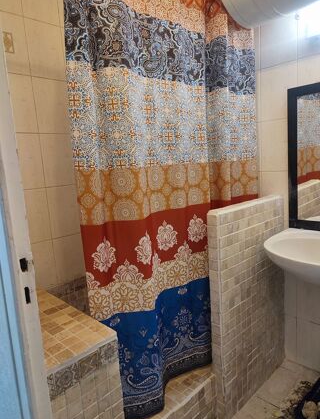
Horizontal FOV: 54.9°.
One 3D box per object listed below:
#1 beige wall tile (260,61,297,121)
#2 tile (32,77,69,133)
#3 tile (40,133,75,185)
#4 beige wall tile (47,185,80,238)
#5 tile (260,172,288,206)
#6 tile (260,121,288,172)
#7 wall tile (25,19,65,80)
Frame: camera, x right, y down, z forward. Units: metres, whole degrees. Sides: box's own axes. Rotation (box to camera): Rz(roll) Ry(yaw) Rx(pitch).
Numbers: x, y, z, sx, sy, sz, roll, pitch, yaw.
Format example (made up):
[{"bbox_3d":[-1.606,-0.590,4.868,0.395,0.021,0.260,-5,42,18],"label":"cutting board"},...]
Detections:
[{"bbox_3d":[0.686,-0.670,1.770,0.208,0.300,0.012,5,12,44],"label":"beige wall tile"},{"bbox_3d":[-0.613,-0.582,1.762,0.012,0.300,0.208,5,12,44],"label":"tile"},{"bbox_3d":[-0.593,-0.287,1.809,0.012,0.300,0.208,5,12,44],"label":"tile"},{"bbox_3d":[-0.574,0.009,1.855,0.012,0.300,0.208,5,12,44],"label":"beige wall tile"},{"bbox_3d":[0.725,-0.079,1.863,0.208,0.300,0.012,5,12,44],"label":"tile"},{"bbox_3d":[0.705,-0.375,1.816,0.208,0.300,0.012,5,12,44],"label":"tile"},{"bbox_3d":[-0.633,-0.878,1.716,0.012,0.300,0.208,5,12,44],"label":"wall tile"}]

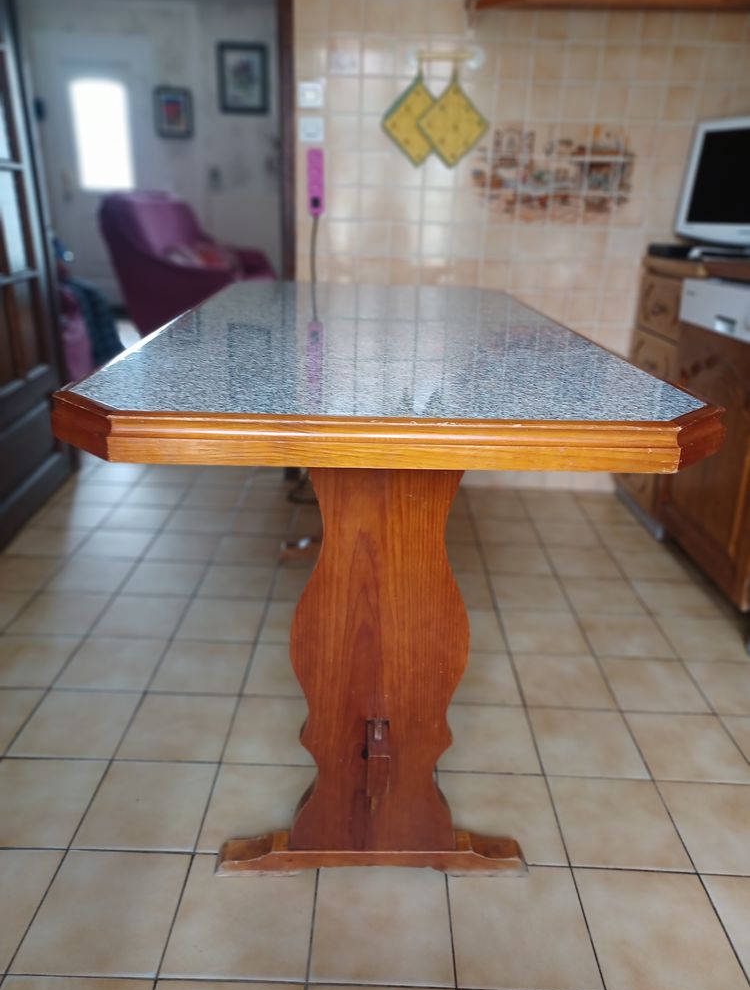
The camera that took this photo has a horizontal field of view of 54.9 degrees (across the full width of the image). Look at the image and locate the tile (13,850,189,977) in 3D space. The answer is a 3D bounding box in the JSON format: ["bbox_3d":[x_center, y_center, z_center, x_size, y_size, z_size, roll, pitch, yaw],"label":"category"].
[{"bbox_3d":[-0.396,0.619,1.075,0.200,0.010,0.200,2,22,0],"label":"tile"}]

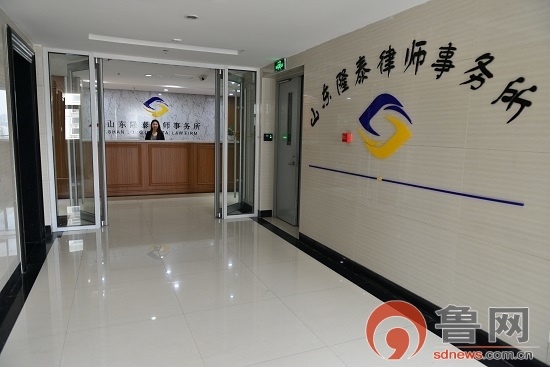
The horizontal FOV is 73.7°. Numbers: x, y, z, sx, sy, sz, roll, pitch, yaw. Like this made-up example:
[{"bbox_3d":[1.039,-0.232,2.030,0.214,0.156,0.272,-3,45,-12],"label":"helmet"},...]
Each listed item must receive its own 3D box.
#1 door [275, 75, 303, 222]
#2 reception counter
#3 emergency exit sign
[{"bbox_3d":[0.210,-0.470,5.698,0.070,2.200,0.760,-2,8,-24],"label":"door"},{"bbox_3d":[-2.463,-0.367,8.250,3.250,1.180,0.650,-2,8,-24],"label":"reception counter"},{"bbox_3d":[0.077,-1.652,5.175,0.040,0.155,0.340,-2,8,-24],"label":"emergency exit sign"}]

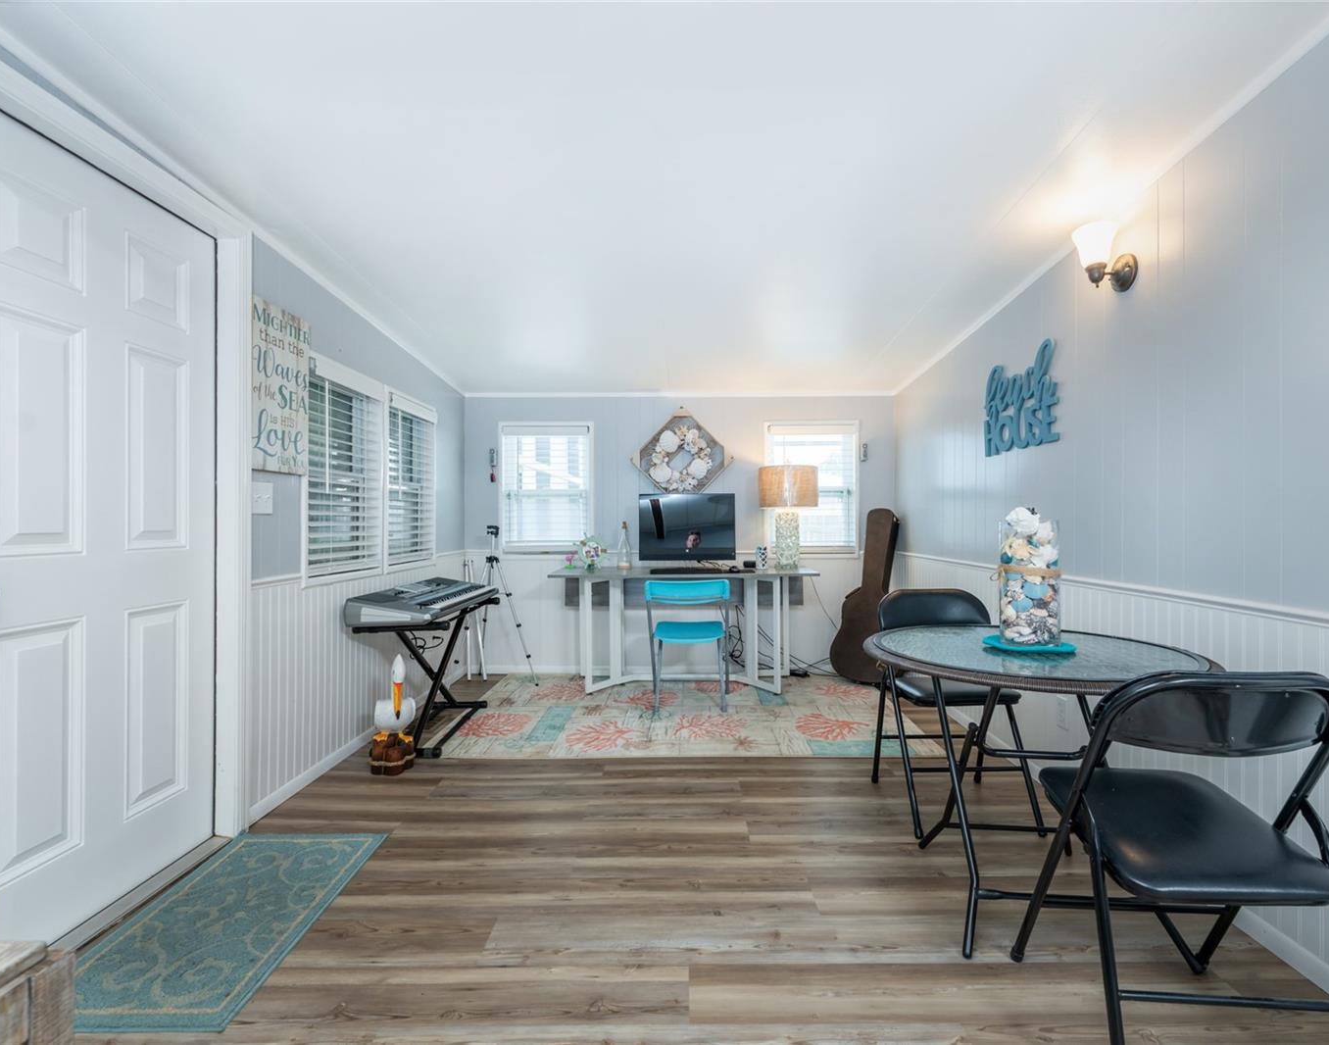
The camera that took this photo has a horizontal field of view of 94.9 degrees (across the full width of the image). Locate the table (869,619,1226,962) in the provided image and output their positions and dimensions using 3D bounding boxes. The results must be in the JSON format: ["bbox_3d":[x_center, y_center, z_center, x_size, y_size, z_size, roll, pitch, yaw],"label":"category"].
[{"bbox_3d":[1.020,0.710,1.750,0.860,0.710,0.860,0,0,1],"label":"table"}]

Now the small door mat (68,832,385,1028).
[{"bbox_3d":[-1.185,1.060,1.685,0.510,0.010,0.820,0,0,-1],"label":"small door mat"}]

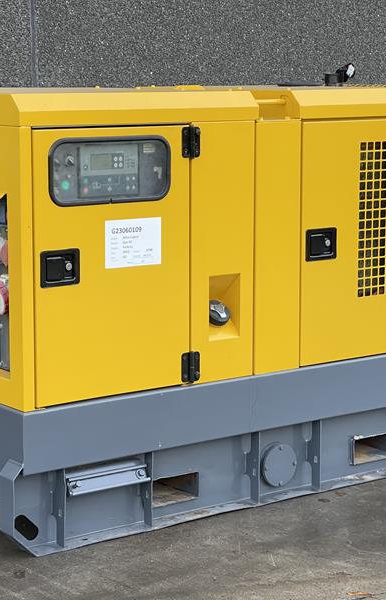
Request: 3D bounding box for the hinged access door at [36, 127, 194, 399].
[{"bbox_3d":[-0.250,-0.114,4.558,0.575,0.831,0.040,-6,11,-36],"label":"hinged access door"}]

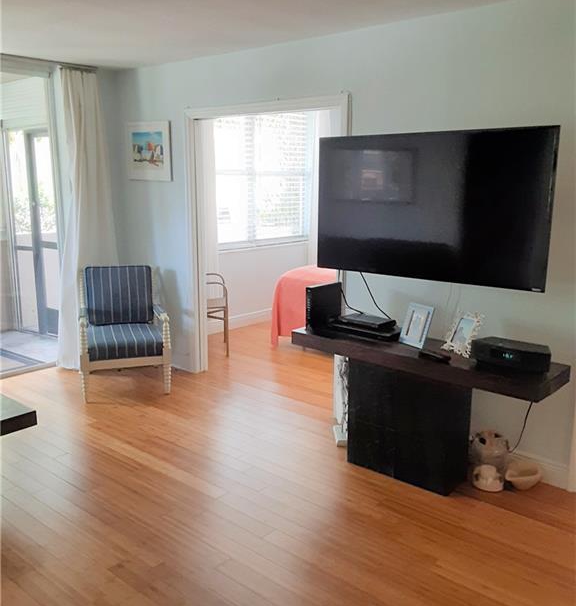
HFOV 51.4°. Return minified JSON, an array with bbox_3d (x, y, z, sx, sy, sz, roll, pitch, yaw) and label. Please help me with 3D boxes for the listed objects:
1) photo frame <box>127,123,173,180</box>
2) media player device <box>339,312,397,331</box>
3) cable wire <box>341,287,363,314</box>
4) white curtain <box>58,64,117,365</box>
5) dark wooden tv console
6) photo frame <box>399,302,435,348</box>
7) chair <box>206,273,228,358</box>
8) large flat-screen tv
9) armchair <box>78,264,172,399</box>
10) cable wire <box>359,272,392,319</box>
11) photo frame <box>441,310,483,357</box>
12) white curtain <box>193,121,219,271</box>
[{"bbox_3d":[-1.137,-1.250,4.956,0.553,0.472,0.030,10,15,39],"label":"photo frame"},{"bbox_3d":[0.464,0.118,3.528,0.260,0.038,0.172,10,15,39],"label":"media player device"},{"bbox_3d":[0.399,-0.015,3.719,0.175,0.148,0.040,10,15,39],"label":"cable wire"},{"bbox_3d":[-1.677,-0.650,4.983,0.220,2.423,0.644,10,15,39],"label":"white curtain"},{"bbox_3d":[0.694,0.590,3.321,1.443,0.713,0.393,10,15,39],"label":"dark wooden tv console"},{"bbox_3d":[0.711,0.126,3.279,0.030,0.233,0.168,16,0,-37],"label":"photo frame"},{"bbox_3d":[-0.831,0.073,5.595,0.540,0.780,0.530,-2,12,-9],"label":"chair"},{"bbox_3d":[0.758,-0.539,3.373,1.429,0.807,0.060,10,15,39],"label":"large flat-screen tv"},{"bbox_3d":[-1.286,0.208,4.645,0.650,0.900,0.710,-3,12,-17],"label":"armchair"},{"bbox_3d":[0.536,-0.048,3.604,0.225,0.265,0.050,10,15,39],"label":"cable wire"},{"bbox_3d":[0.931,0.162,3.170,0.035,0.221,0.185,22,-2,-35],"label":"photo frame"},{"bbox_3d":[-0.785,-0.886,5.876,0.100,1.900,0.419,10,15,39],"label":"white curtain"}]

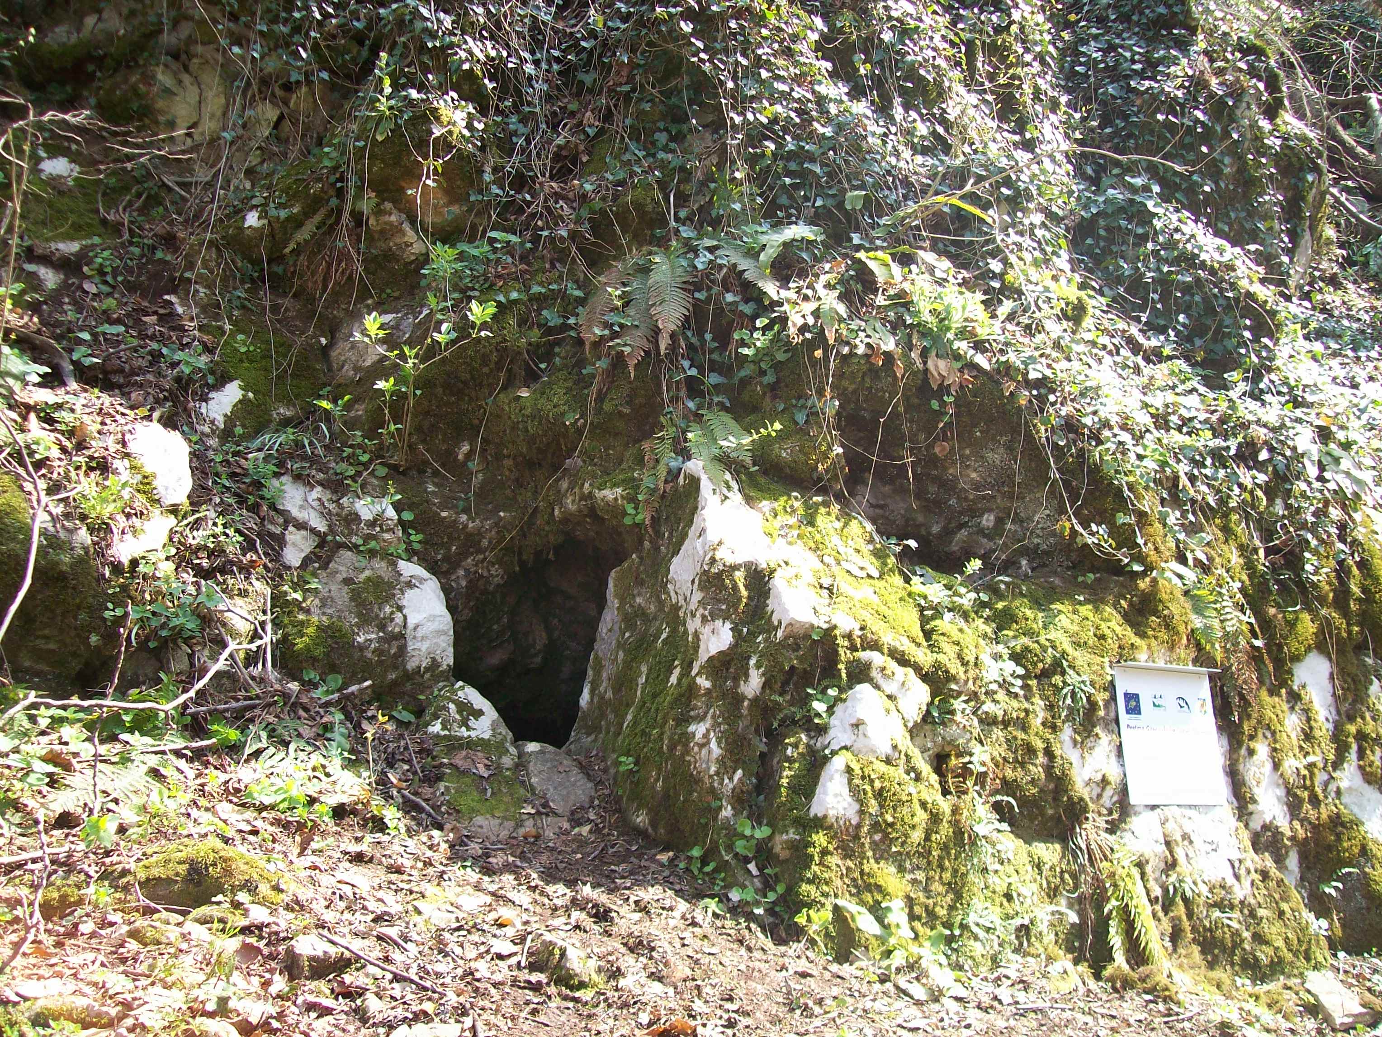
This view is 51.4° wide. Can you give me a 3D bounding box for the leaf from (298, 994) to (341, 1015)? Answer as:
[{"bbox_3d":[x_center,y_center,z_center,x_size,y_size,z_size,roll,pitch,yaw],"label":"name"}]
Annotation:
[{"bbox_3d":[-0.968,1.266,3.750,0.110,0.040,0.080,0,2,0],"label":"leaf"}]

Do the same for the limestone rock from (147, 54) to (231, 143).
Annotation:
[{"bbox_3d":[-2.378,-1.985,6.800,0.398,0.406,0.320,0,-2,0],"label":"limestone rock"}]

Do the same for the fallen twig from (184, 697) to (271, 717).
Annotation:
[{"bbox_3d":[-1.577,0.642,4.900,0.310,0.035,0.035,-9,0,0],"label":"fallen twig"}]

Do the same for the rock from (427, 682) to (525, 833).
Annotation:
[{"bbox_3d":[-0.749,0.832,5.000,0.350,0.460,0.360,0,2,-10],"label":"rock"}]

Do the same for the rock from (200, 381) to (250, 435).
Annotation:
[{"bbox_3d":[-1.898,-0.450,5.850,0.198,0.213,0.180,0,-2,0],"label":"rock"}]

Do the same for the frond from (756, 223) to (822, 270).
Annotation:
[{"bbox_3d":[0.383,-1.060,5.600,0.257,0.181,0.160,0,-2,0],"label":"frond"}]

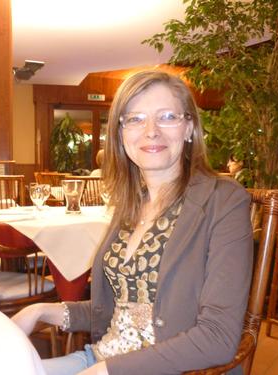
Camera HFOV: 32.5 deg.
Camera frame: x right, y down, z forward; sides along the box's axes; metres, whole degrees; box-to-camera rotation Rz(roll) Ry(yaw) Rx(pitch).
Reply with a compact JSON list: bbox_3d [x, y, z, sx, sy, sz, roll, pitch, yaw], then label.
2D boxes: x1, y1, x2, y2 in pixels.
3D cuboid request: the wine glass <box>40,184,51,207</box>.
[{"bbox_3d":[-0.605,0.059,3.107,0.078,0.168,0.078,0,3,0],"label":"wine glass"}]

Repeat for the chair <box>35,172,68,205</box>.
[{"bbox_3d":[-0.691,0.330,4.722,0.510,0.960,0.510,3,4,41],"label":"chair"}]

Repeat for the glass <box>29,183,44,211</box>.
[{"bbox_3d":[-0.645,0.060,3.007,0.080,0.175,0.080,0,3,0],"label":"glass"}]

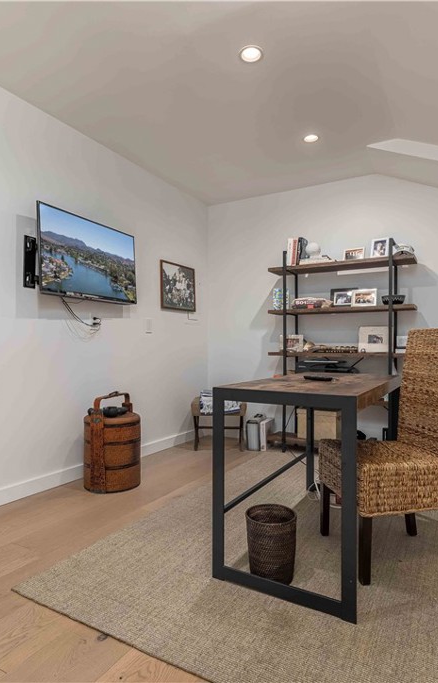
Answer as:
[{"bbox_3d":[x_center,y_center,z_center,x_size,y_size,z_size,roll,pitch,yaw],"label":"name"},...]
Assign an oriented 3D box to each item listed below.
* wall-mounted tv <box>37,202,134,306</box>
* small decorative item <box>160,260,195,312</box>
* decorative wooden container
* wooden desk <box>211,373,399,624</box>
[{"bbox_3d":[-0.858,-0.543,2.694,0.050,0.530,0.925,-2,1,24],"label":"wall-mounted tv"},{"bbox_3d":[-0.378,-0.504,3.746,0.025,0.427,0.530,0,-1,32],"label":"small decorative item"},{"bbox_3d":[-0.733,0.650,2.734,0.385,0.630,0.410,0,-1,0],"label":"decorative wooden container"},{"bbox_3d":[0.513,0.573,1.955,0.565,0.761,1.150,0,-1,31],"label":"wooden desk"}]

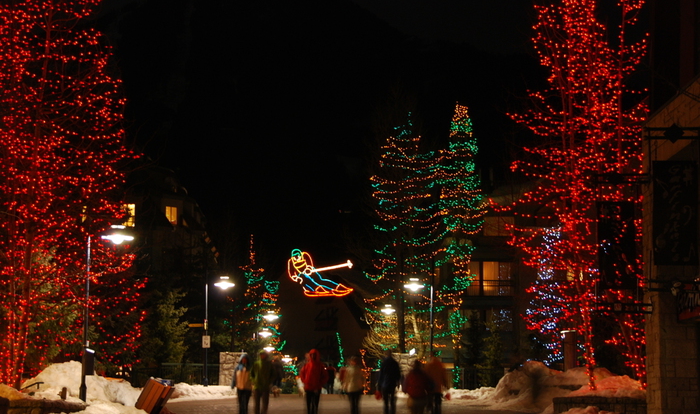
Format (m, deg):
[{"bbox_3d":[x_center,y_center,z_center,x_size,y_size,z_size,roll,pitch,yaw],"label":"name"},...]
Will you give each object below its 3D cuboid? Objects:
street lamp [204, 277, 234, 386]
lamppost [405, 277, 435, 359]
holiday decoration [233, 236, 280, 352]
[{"bbox_3d":[-6.016,5.696,73.000,1.450,5.150,0.850,1,-6,0],"label":"street lamp"},{"bbox_3d":[3.201,5.781,73.500,1.400,5.100,0.850,1,-6,0],"label":"lamppost"},{"bbox_3d":[-5.681,5.804,98.000,2.900,8.100,2.900,1,-6,0],"label":"holiday decoration"}]

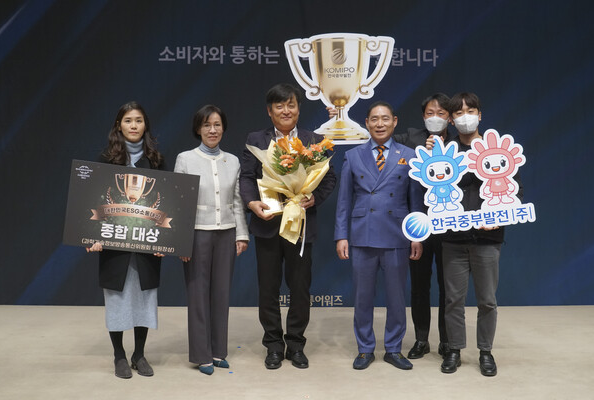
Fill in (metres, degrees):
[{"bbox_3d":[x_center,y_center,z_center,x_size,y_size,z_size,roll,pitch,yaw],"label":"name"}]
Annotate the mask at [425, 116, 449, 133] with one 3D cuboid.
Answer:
[{"bbox_3d":[0.921,-0.498,4.290,0.155,0.110,0.090,0,0,12],"label":"mask"}]

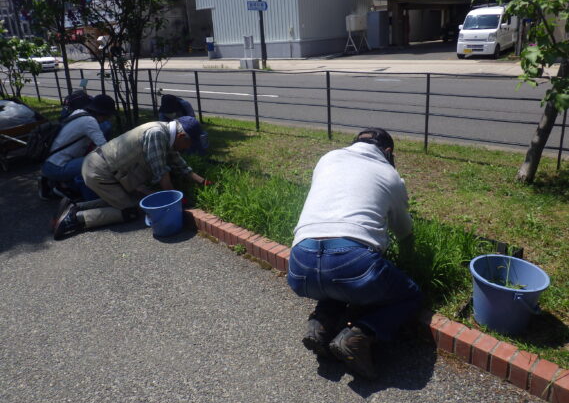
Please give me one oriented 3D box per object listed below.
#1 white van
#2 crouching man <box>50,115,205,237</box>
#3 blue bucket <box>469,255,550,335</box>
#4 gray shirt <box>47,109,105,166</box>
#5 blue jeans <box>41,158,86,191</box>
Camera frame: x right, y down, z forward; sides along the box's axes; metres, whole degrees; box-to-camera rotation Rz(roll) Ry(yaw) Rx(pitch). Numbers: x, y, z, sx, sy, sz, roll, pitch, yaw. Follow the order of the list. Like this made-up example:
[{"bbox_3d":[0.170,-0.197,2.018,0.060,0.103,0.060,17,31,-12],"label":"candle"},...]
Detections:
[{"bbox_3d":[8.200,-6.790,18.560,1.480,1.900,3.400,11,24,33],"label":"white van"},{"bbox_3d":[-1.162,-0.250,3.556,1.260,0.760,0.520,-13,22,-25],"label":"crouching man"},{"bbox_3d":[0.925,0.408,1.938,0.300,0.250,0.300,0,21,0],"label":"blue bucket"},{"bbox_3d":[-1.845,-0.617,4.121,0.580,0.460,0.500,-13,22,-26],"label":"gray shirt"},{"bbox_3d":[-1.879,-0.303,4.202,0.620,0.460,0.420,-13,22,-26],"label":"blue jeans"}]

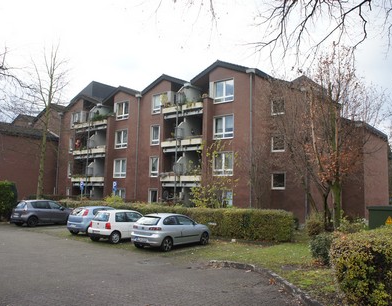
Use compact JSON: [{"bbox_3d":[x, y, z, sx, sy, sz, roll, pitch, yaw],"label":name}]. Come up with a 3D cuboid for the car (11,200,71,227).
[{"bbox_3d":[-10.461,4.063,24.805,1.840,1.640,4.340,-3,-7,38],"label":"car"}]

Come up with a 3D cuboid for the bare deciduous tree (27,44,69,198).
[{"bbox_3d":[-12.911,-2.108,31.121,3.300,15.000,3.300,-3,-7,38],"label":"bare deciduous tree"}]

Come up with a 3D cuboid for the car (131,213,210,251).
[{"bbox_3d":[-0.942,3.344,15.821,1.700,1.440,3.950,-3,-7,38],"label":"car"}]

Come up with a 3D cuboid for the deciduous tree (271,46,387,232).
[{"bbox_3d":[8.772,-1.049,23.324,7.000,12.100,6.800,-3,-7,39],"label":"deciduous tree"}]

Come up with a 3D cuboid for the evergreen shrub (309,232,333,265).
[{"bbox_3d":[4.258,3.204,12.056,0.950,1.000,0.950,-3,-7,38],"label":"evergreen shrub"}]

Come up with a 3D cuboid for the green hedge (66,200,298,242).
[{"bbox_3d":[-3.028,3.969,22.317,18.000,1.420,1.250,-3,-7,37],"label":"green hedge"}]

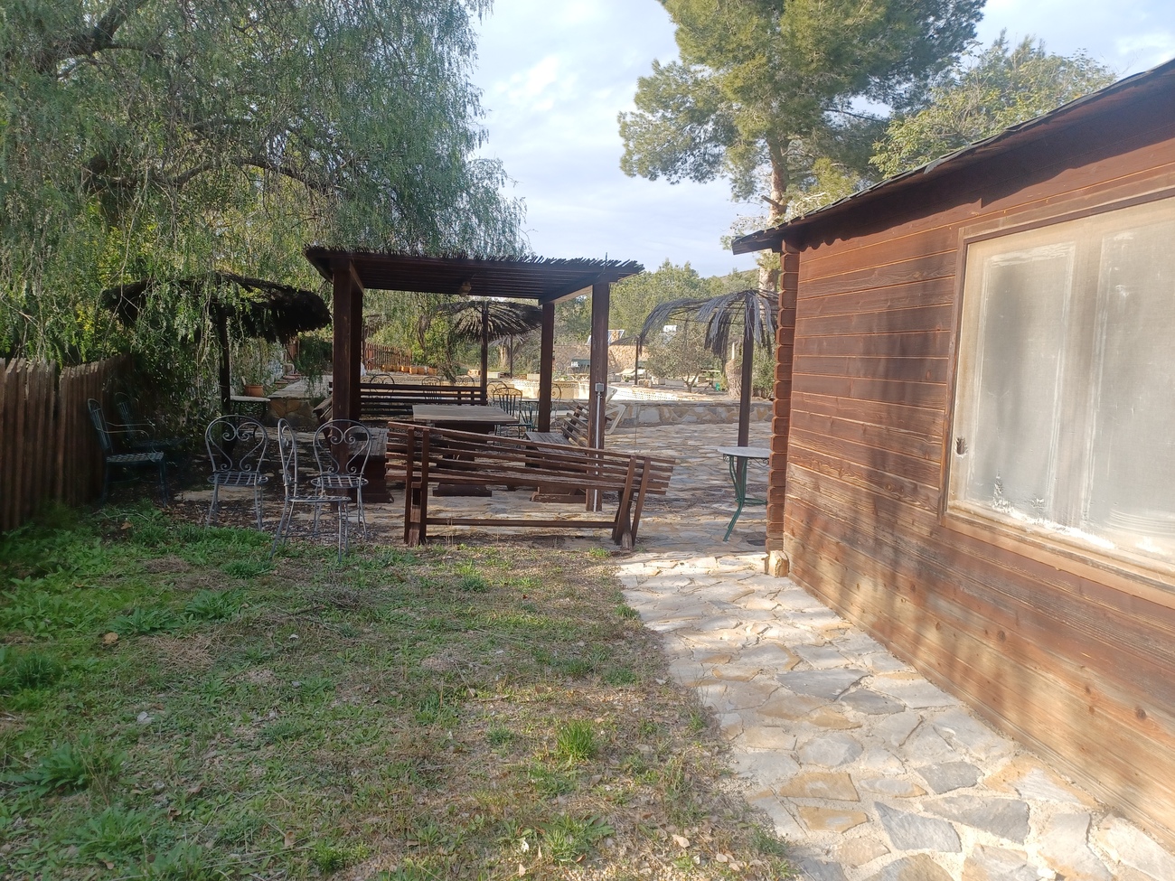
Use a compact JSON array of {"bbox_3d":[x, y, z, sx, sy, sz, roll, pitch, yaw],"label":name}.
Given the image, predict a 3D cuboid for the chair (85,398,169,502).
[{"bbox_3d":[-4.007,0.103,7.460,0.630,0.910,0.540,1,6,-14],"label":"chair"}]

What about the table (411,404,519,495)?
[{"bbox_3d":[-1.429,0.074,9.477,1.020,0.765,2.400,1,6,-12],"label":"table"}]

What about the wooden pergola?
[{"bbox_3d":[-1.337,-0.658,9.265,2.870,2.270,3.750,1,6,-11],"label":"wooden pergola"}]

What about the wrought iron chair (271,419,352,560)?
[{"bbox_3d":[-1.899,0.342,5.868,0.530,0.900,0.460,2,6,-4],"label":"wrought iron chair"}]

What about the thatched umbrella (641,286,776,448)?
[{"bbox_3d":[1.659,-0.481,8.839,2.300,2.220,2.300,2,6,0],"label":"thatched umbrella"}]

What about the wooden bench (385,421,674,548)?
[{"bbox_3d":[-0.442,0.327,6.514,2.120,0.910,0.760,2,6,-6],"label":"wooden bench"}]

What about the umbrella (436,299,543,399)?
[{"bbox_3d":[-1.708,-1.161,13.959,2.200,2.330,2.200,2,6,0],"label":"umbrella"}]

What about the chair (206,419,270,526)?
[{"bbox_3d":[-2.760,0.231,6.724,0.460,0.890,0.520,0,6,-18],"label":"chair"}]

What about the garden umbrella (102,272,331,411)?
[{"bbox_3d":[-4.381,-0.861,10.130,2.700,2.280,2.700,2,6,0],"label":"garden umbrella"}]

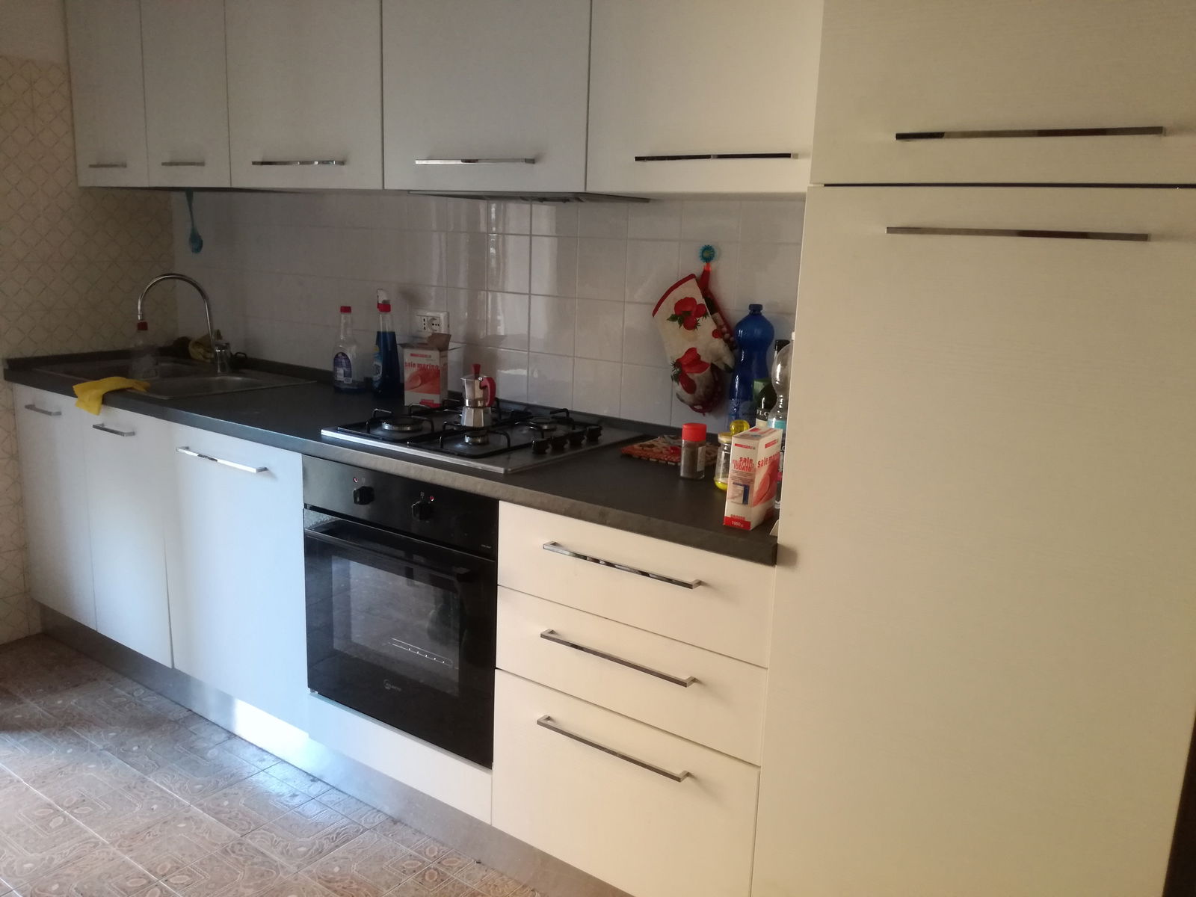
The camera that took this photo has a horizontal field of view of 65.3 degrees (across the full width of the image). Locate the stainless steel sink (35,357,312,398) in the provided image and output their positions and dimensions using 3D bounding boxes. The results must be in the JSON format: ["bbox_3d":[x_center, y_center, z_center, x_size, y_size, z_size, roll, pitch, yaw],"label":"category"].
[{"bbox_3d":[-1.352,-0.160,2.972,0.780,0.150,0.500,11,15,33],"label":"stainless steel sink"}]

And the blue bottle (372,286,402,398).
[{"bbox_3d":[-0.617,-0.303,2.730,0.068,0.306,0.088,-9,17,-43],"label":"blue bottle"}]

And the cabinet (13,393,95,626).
[{"bbox_3d":[-1.546,0.132,3.150,0.400,0.735,0.560,11,15,33],"label":"cabinet"}]

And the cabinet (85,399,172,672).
[{"bbox_3d":[-1.215,0.195,2.934,0.400,0.735,0.560,11,15,33],"label":"cabinet"}]

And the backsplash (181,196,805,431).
[{"bbox_3d":[-0.454,-0.435,2.655,2.605,0.528,0.020,11,15,33],"label":"backsplash"}]

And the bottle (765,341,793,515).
[{"bbox_3d":[0.348,-0.049,1.671,0.086,0.314,0.086,11,15,33],"label":"bottle"}]

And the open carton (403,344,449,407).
[{"bbox_3d":[-0.483,-0.203,2.629,0.108,0.167,0.056,6,13,15],"label":"open carton"}]

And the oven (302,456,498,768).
[{"bbox_3d":[-0.314,0.308,2.273,0.597,0.598,0.550,11,15,33],"label":"oven"}]

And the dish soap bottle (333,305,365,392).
[{"bbox_3d":[-0.732,-0.293,2.754,0.088,0.250,0.064,8,14,26],"label":"dish soap bottle"}]

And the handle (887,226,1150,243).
[{"bbox_3d":[0.557,-0.289,1.259,0.328,0.011,0.034,11,15,33],"label":"handle"}]

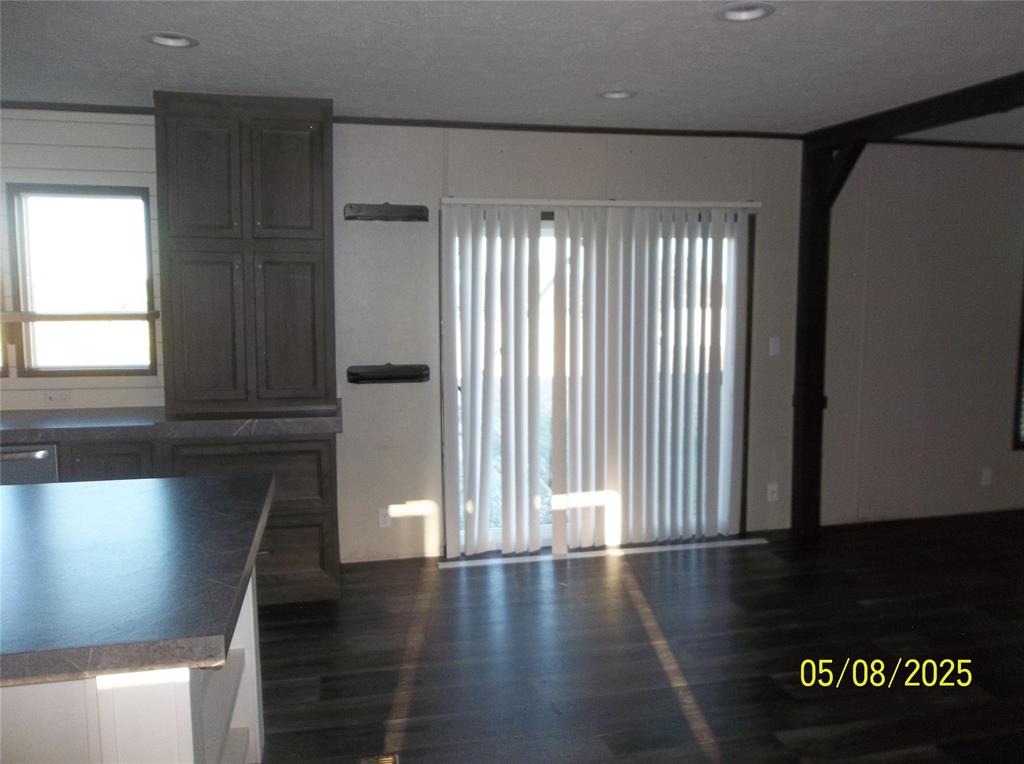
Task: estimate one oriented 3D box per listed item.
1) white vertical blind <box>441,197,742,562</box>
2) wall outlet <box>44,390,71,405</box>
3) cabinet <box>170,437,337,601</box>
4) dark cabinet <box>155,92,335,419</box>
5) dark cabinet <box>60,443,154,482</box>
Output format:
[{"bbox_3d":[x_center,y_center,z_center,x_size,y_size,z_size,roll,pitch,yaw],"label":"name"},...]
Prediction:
[{"bbox_3d":[0.540,-0.022,4.792,1.921,2.011,0.130,-2,6,-13],"label":"white vertical blind"},{"bbox_3d":[-2.343,0.079,4.111,0.121,0.072,0.010,-2,6,-13],"label":"wall outlet"},{"bbox_3d":[-1.290,0.631,4.096,0.793,0.870,0.610,-2,6,-13],"label":"cabinet"},{"bbox_3d":[-1.329,-0.631,4.092,0.812,1.537,0.348,-2,6,-13],"label":"dark cabinet"},{"bbox_3d":[-1.896,0.648,3.961,0.399,0.870,0.610,-2,6,-13],"label":"dark cabinet"}]

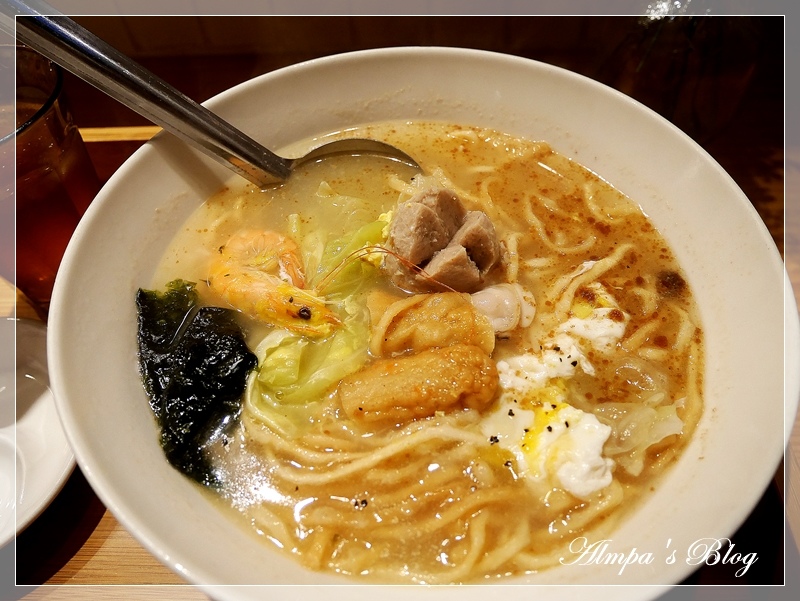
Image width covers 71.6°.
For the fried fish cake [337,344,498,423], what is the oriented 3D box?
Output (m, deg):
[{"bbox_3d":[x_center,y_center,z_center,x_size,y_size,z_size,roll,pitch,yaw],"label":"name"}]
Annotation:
[{"bbox_3d":[0.006,0.027,0.172,0.049,0.018,0.022,-9,55,-6],"label":"fried fish cake"}]

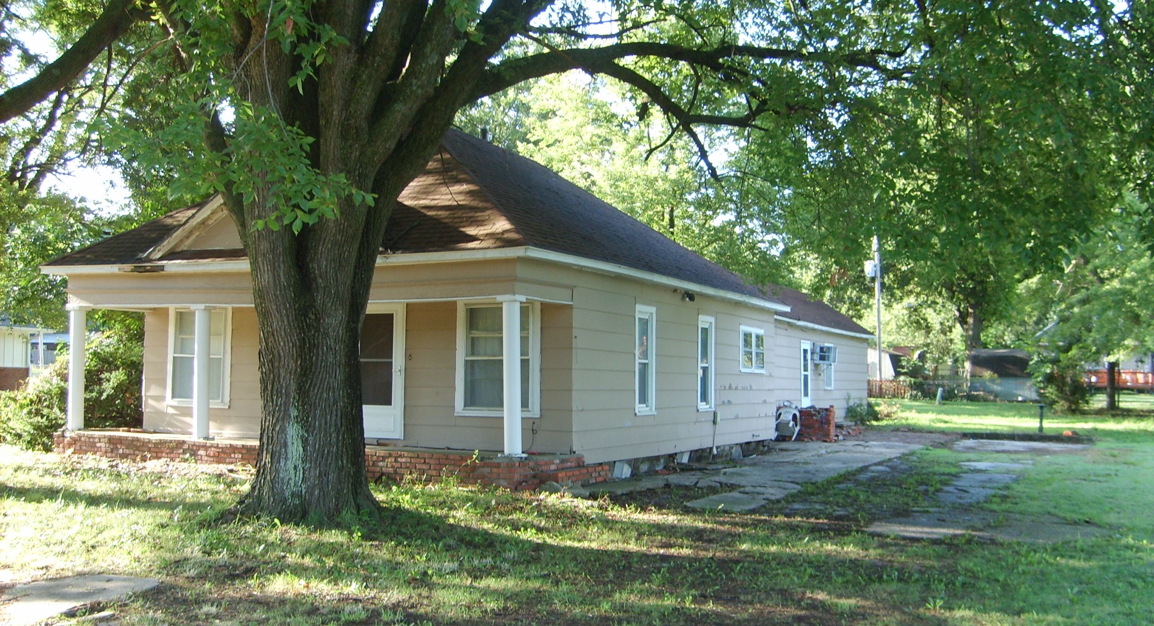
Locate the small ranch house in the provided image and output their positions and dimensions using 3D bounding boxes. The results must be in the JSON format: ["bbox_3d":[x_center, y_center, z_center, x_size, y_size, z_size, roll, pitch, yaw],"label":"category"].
[{"bbox_3d":[1.272,0.040,28.259,8.750,6.000,26.400,-1,-4,26],"label":"small ranch house"}]

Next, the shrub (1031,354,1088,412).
[{"bbox_3d":[20.688,2.994,50.000,2.400,2.550,2.300,1,-3,0],"label":"shrub"}]

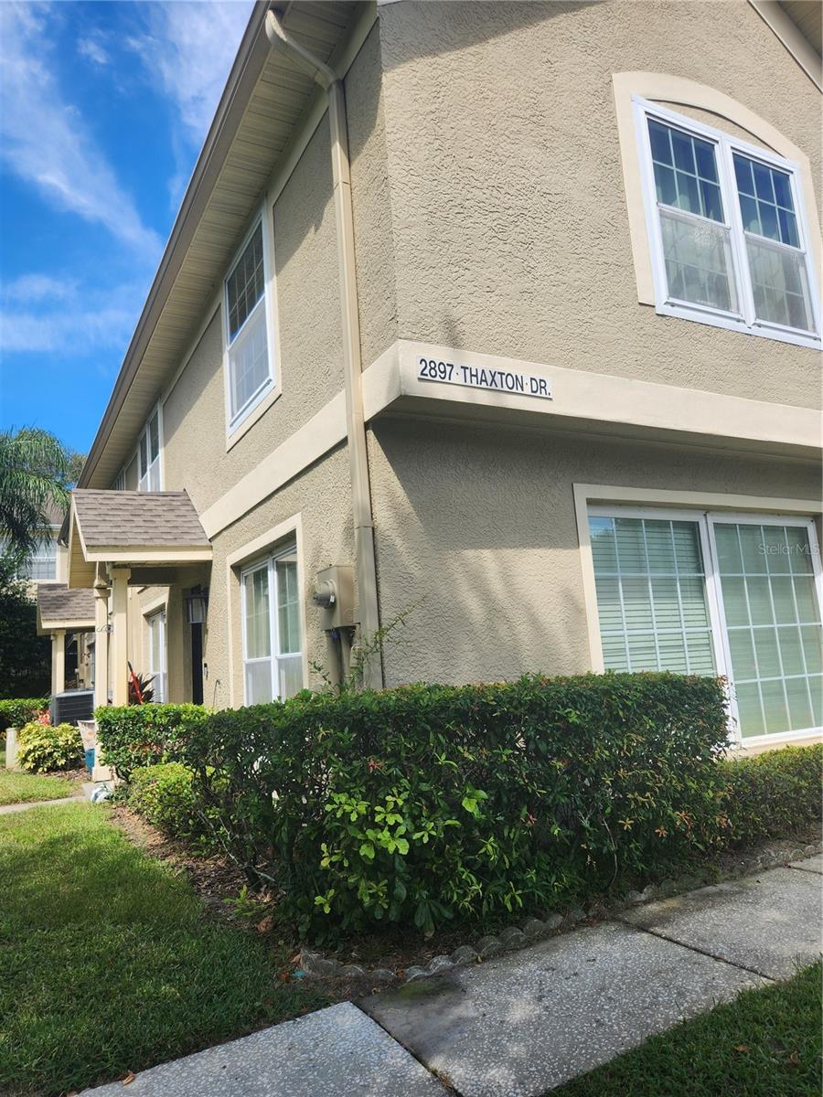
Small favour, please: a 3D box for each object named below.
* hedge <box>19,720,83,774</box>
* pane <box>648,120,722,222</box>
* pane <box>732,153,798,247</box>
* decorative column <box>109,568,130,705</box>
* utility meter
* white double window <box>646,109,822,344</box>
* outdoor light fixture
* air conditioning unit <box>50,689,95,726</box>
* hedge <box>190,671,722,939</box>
[{"bbox_3d":[-5.068,2.777,10.291,0.880,0.670,0.780,1,-9,-29],"label":"hedge"},{"bbox_3d":[2.123,-2.885,5.607,0.750,0.700,0.050,1,-9,-29],"label":"pane"},{"bbox_3d":[2.967,-2.892,6.076,0.750,0.700,0.050,1,-9,-29],"label":"pane"},{"bbox_3d":[-2.887,1.327,7.235,0.200,2.280,0.200,1,-9,-29],"label":"decorative column"},{"bbox_3d":[-0.518,0.317,4.598,0.215,0.380,0.300,1,-9,-29],"label":"utility meter"},{"bbox_3d":[2.575,-2.523,5.792,1.930,1.630,0.100,1,-9,-29],"label":"white double window"},{"bbox_3d":[-2.302,0.647,7.809,0.250,0.400,0.200,1,-9,-29],"label":"outdoor light fixture"},{"bbox_3d":[-6.541,3.270,14.189,0.750,0.820,0.750,2,-10,-36],"label":"air conditioning unit"},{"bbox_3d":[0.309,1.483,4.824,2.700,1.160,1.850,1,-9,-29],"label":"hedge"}]

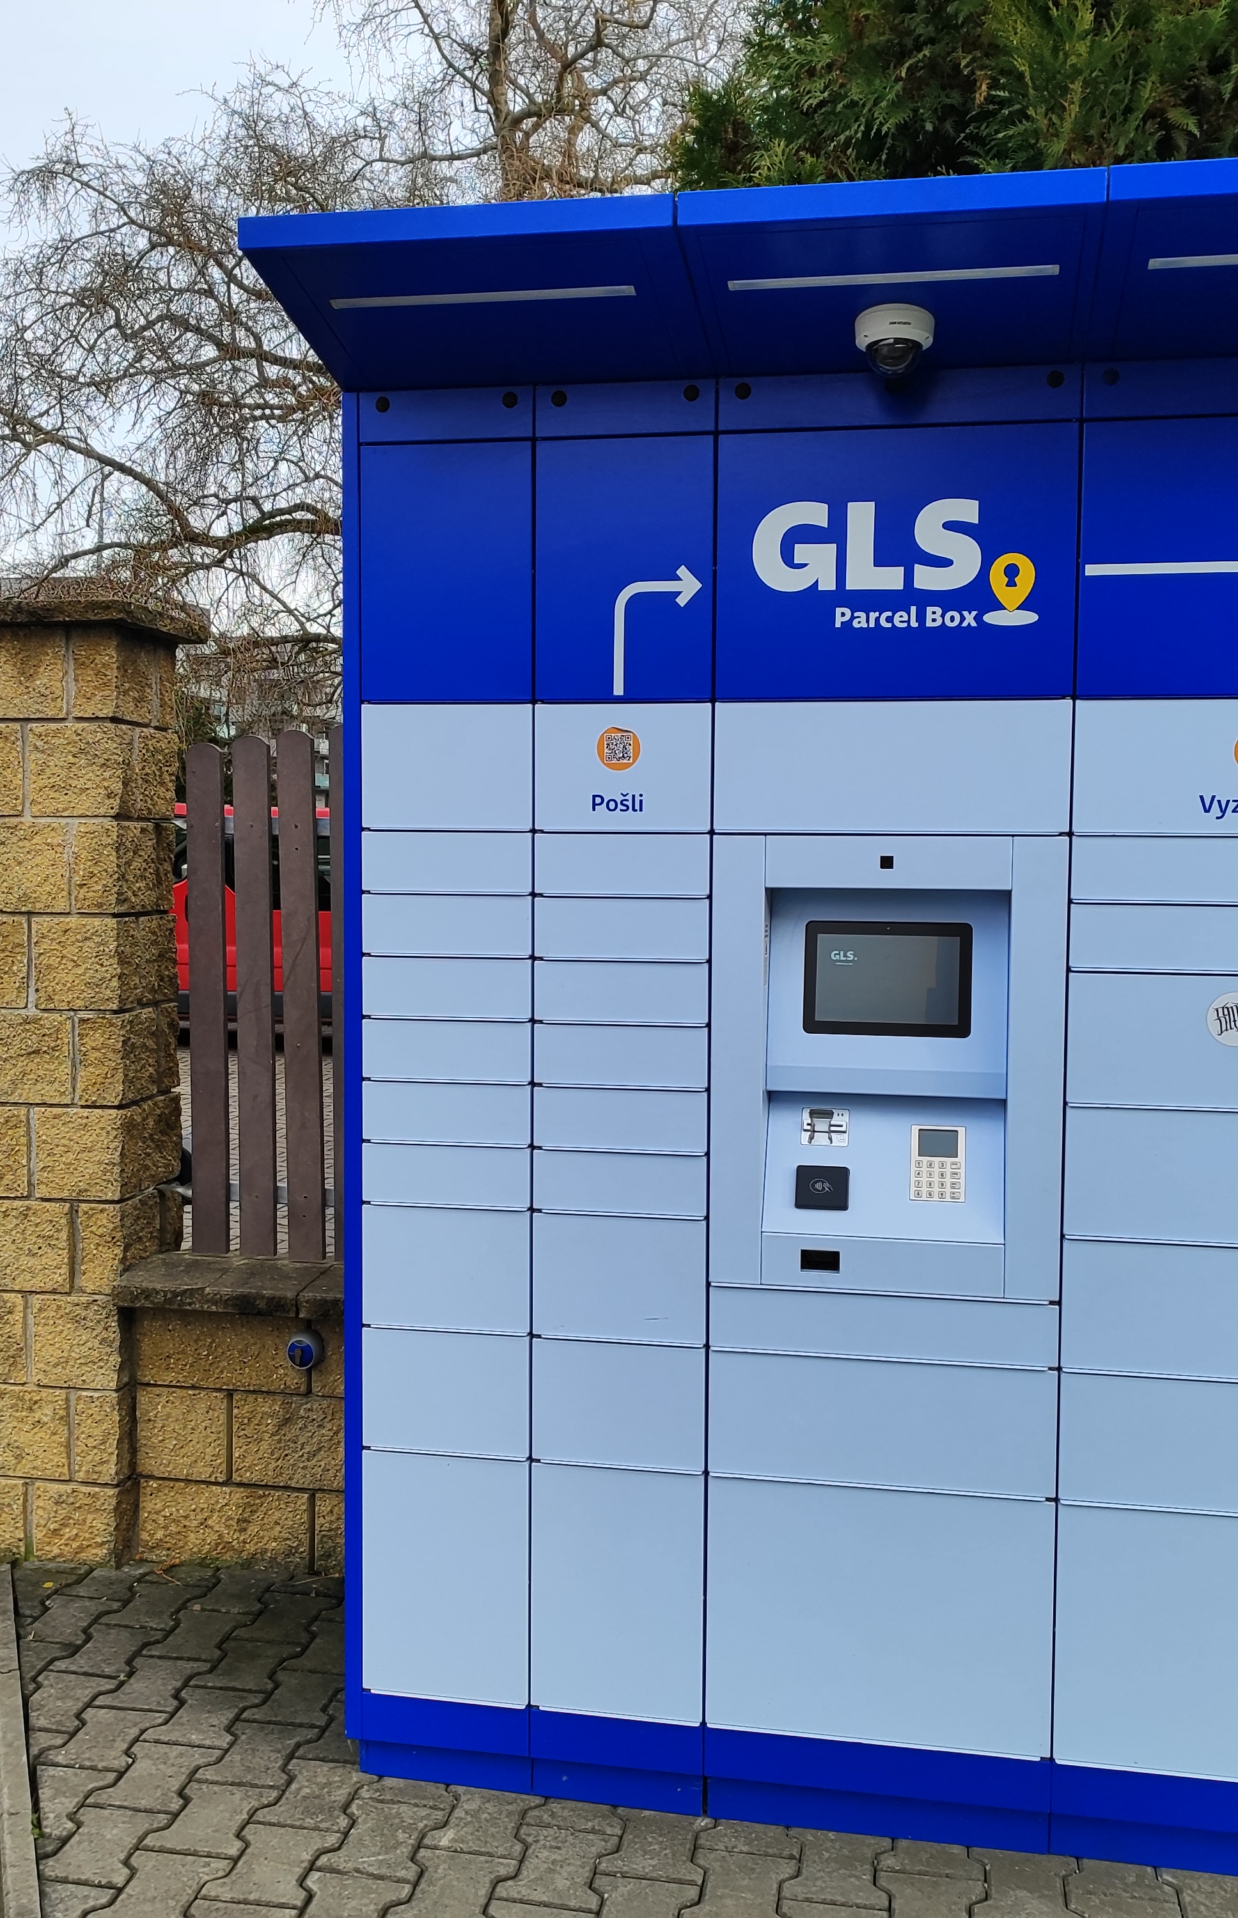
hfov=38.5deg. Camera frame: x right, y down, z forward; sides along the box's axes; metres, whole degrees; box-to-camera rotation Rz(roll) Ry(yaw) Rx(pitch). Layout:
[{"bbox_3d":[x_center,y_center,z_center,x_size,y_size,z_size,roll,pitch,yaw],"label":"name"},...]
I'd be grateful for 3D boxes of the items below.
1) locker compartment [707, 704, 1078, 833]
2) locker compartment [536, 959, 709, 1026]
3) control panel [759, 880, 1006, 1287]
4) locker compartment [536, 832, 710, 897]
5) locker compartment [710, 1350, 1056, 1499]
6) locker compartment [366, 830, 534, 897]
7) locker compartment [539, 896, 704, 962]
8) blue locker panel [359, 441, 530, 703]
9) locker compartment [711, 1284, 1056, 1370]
[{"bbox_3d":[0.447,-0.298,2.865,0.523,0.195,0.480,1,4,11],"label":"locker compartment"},{"bbox_3d":[0.049,0.039,2.982,0.275,0.093,0.480,1,4,11],"label":"locker compartment"},{"bbox_3d":[0.413,0.194,2.737,0.364,0.609,0.130,1,4,11],"label":"control panel"},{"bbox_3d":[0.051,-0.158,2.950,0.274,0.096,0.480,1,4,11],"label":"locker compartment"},{"bbox_3d":[0.444,0.695,2.946,0.526,0.195,0.480,1,4,11],"label":"locker compartment"},{"bbox_3d":[-0.225,-0.165,3.022,0.273,0.093,0.480,1,4,11],"label":"locker compartment"},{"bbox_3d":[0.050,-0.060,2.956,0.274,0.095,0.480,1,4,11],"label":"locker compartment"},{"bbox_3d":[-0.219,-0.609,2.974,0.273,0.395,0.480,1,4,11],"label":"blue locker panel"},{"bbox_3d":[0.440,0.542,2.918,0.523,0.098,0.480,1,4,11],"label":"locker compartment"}]

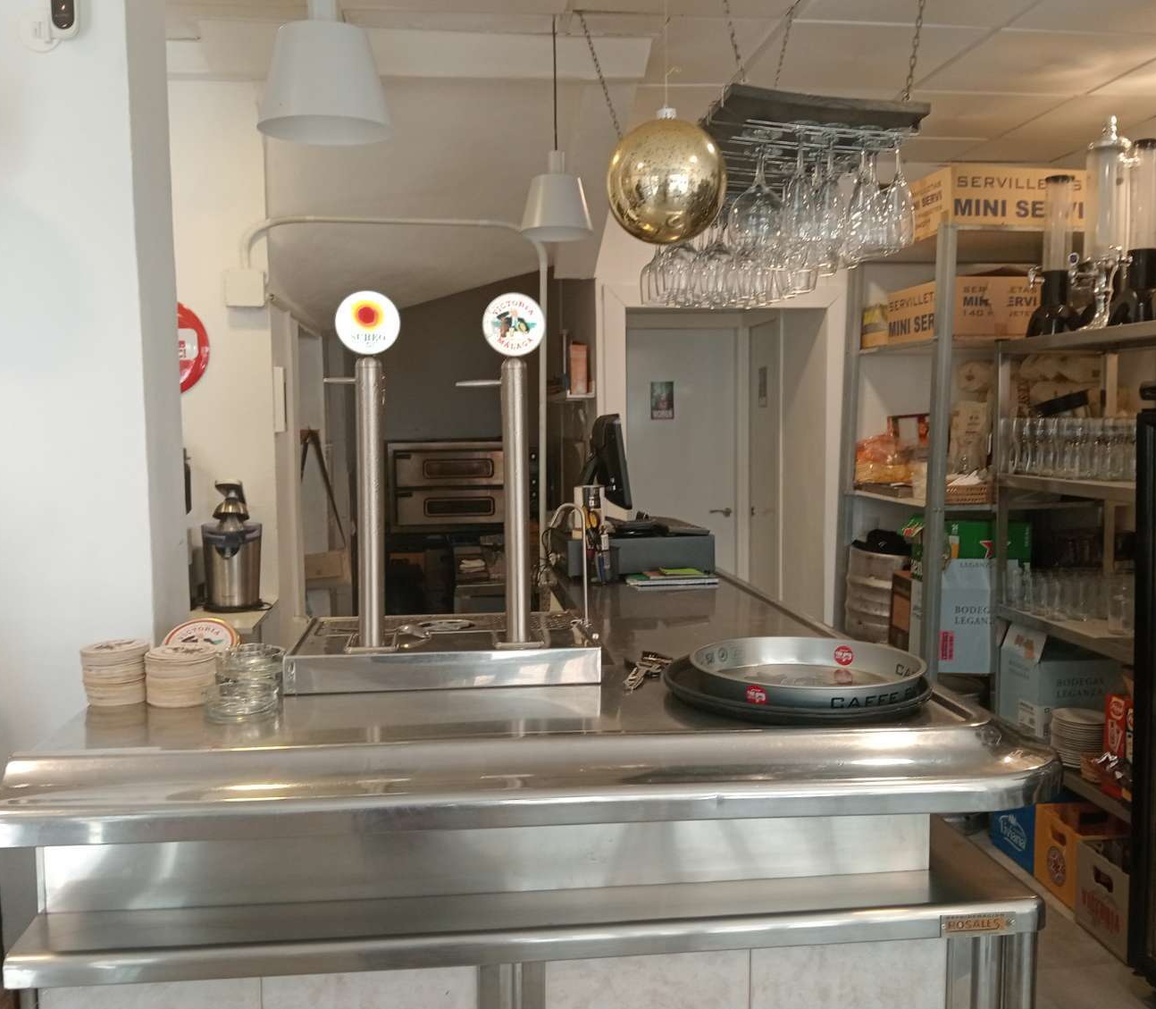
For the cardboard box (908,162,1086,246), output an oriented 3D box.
[{"bbox_3d":[1.460,-1.043,3.856,0.500,0.220,0.350,-1,5,-11],"label":"cardboard box"}]

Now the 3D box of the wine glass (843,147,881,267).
[{"bbox_3d":[0.496,-0.543,1.889,0.065,0.211,0.065,2,5,-7],"label":"wine glass"}]

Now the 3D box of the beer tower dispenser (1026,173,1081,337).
[{"bbox_3d":[1.732,-0.896,3.920,0.210,0.595,0.205,-1,4,-7],"label":"beer tower dispenser"}]

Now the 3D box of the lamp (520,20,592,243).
[{"bbox_3d":[-0.060,-1.012,2.916,0.200,0.578,0.200,-1,5,-5],"label":"lamp"}]

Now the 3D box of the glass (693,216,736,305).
[{"bbox_3d":[0.344,-0.605,2.674,0.092,0.221,0.092,2,5,-7],"label":"glass"}]

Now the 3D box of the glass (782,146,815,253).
[{"bbox_3d":[0.383,-0.547,1.876,0.061,0.206,0.061,2,5,-7],"label":"glass"}]

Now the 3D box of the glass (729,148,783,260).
[{"bbox_3d":[0.332,-0.565,1.986,0.101,0.215,0.101,2,5,-7],"label":"glass"}]

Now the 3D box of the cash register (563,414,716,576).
[{"bbox_3d":[0.140,-0.043,3.141,0.415,0.430,0.410,-1,5,-10],"label":"cash register"}]

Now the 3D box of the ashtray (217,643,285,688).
[{"bbox_3d":[-0.446,0.220,1.484,0.094,0.038,0.094,-1,5,-7],"label":"ashtray"}]

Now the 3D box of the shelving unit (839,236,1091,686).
[{"bbox_3d":[1.469,0.097,4.210,0.590,2.160,0.940,-1,5,-5],"label":"shelving unit"}]

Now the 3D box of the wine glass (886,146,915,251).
[{"bbox_3d":[0.603,-0.596,2.046,0.071,0.210,0.071,-1,5,-5],"label":"wine glass"}]

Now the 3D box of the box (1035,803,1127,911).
[{"bbox_3d":[1.709,1.116,3.446,0.390,0.248,0.275,-1,5,-5],"label":"box"}]

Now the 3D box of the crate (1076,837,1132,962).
[{"bbox_3d":[1.707,1.141,3.150,0.390,0.248,0.258,-1,5,-5],"label":"crate"}]

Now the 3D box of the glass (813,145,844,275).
[{"bbox_3d":[0.438,-0.542,1.882,0.061,0.212,0.061,2,5,-7],"label":"glass"}]

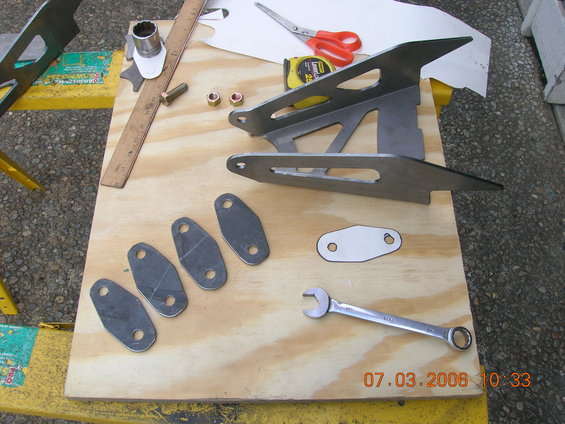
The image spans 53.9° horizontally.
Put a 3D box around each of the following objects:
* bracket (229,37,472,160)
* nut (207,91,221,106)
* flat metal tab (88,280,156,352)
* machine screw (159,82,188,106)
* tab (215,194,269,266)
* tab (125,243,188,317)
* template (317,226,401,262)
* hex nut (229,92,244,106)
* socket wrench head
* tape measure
[{"bbox_3d":[0.110,-0.116,0.741,0.363,0.108,0.219,-9,62,-5],"label":"bracket"},{"bbox_3d":[-0.100,-0.168,0.822,0.021,0.011,0.020,0,62,0],"label":"nut"},{"bbox_3d":[-0.195,0.122,0.669,0.052,0.005,0.111,-39,68,-19],"label":"flat metal tab"},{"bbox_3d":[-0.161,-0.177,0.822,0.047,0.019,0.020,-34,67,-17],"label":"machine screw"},{"bbox_3d":[-0.055,0.020,0.725,0.052,0.005,0.111,-25,65,-13],"label":"tab"},{"bbox_3d":[-0.158,0.082,0.691,0.052,0.005,0.111,-32,66,-16],"label":"tab"},{"bbox_3d":[0.101,0.041,0.717,0.111,0.001,0.052,-7,62,-4],"label":"template"},{"bbox_3d":[-0.068,-0.167,0.823,0.021,0.011,0.020,0,62,0],"label":"hex nut"},{"bbox_3d":[-0.208,-0.266,0.854,0.037,0.040,0.037,0,62,0],"label":"socket wrench head"},{"bbox_3d":[0.040,-0.192,0.820,0.076,0.041,0.066,0,62,0],"label":"tape measure"}]

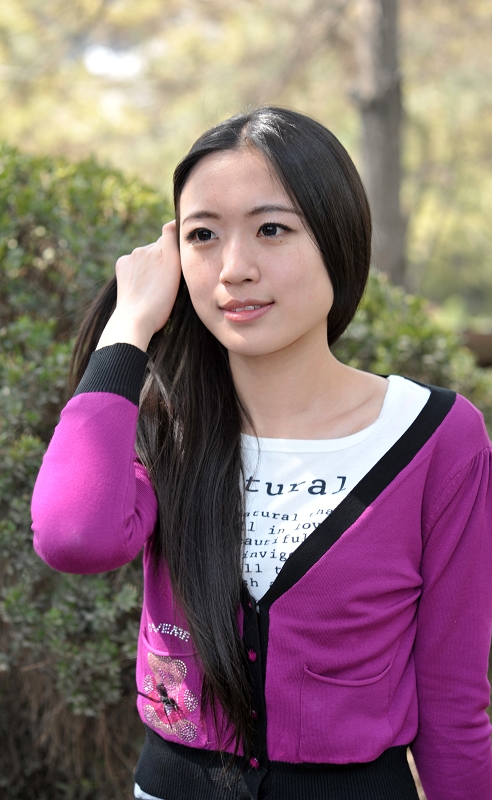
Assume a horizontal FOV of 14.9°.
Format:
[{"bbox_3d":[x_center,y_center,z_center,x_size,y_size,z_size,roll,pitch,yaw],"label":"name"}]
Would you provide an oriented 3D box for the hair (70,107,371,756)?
[{"bbox_3d":[-0.022,0.023,1.735,0.250,0.575,0.240,1,3,20],"label":"hair"}]

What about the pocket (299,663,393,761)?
[{"bbox_3d":[0.088,0.278,1.685,0.082,0.090,0.024,0,3,-4],"label":"pocket"}]

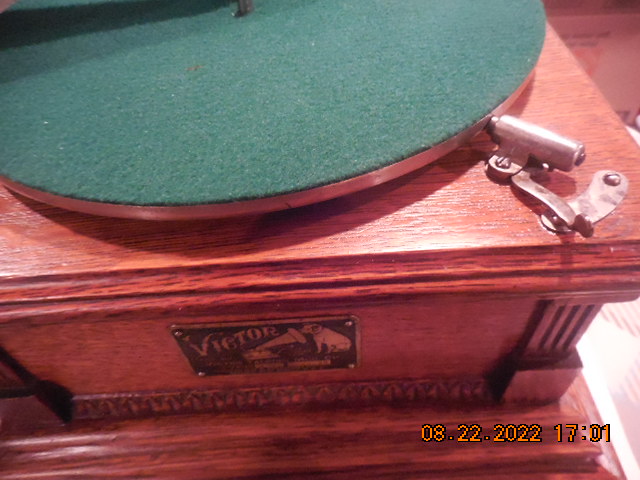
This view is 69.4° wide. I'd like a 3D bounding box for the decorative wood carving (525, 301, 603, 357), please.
[{"bbox_3d":[0.099,0.029,0.192,0.021,0.042,0.014,-4,48,3],"label":"decorative wood carving"}]

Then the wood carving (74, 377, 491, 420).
[{"bbox_3d":[-0.024,0.087,0.253,0.237,0.015,0.009,-4,48,3],"label":"wood carving"}]

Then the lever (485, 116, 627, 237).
[{"bbox_3d":[0.080,-0.025,0.145,0.034,0.020,0.045,-22,50,-13],"label":"lever"}]

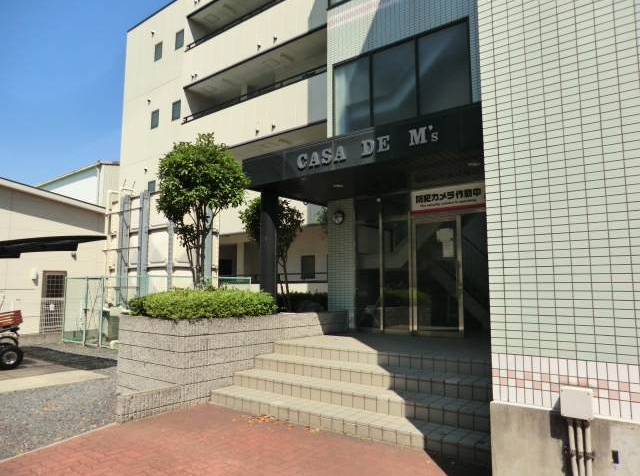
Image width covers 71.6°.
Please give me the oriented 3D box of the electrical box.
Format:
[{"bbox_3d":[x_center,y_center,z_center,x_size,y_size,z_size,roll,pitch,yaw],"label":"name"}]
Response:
[{"bbox_3d":[1.468,0.938,2.530,0.159,0.163,0.070,-5,-9,37],"label":"electrical box"}]

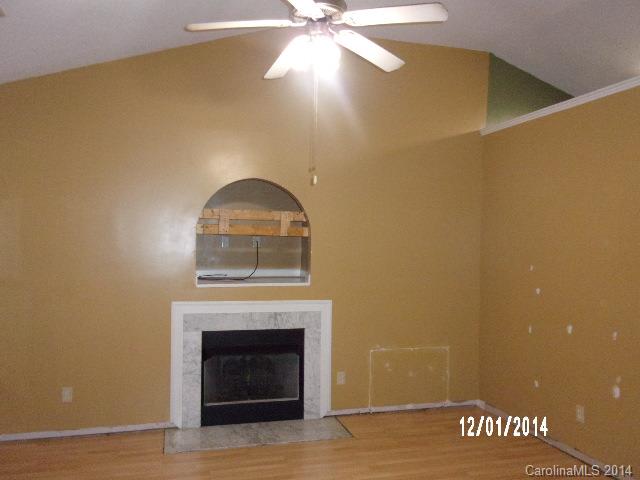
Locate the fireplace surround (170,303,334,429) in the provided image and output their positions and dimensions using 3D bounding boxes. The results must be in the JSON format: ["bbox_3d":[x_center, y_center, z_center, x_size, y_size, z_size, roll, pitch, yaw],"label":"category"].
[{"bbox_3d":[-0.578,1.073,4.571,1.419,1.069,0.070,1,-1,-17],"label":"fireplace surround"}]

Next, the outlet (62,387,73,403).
[{"bbox_3d":[-2.029,1.243,4.157,0.072,0.116,0.010,1,-1,-17],"label":"outlet"}]

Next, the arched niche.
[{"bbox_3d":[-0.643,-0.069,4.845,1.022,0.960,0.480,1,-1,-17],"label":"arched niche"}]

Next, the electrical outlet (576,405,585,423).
[{"bbox_3d":[1.946,1.300,3.872,0.010,0.116,0.071,1,-1,-17],"label":"electrical outlet"}]

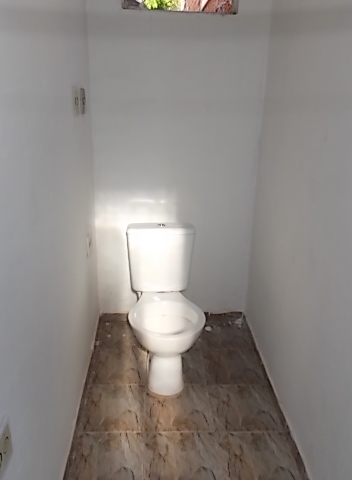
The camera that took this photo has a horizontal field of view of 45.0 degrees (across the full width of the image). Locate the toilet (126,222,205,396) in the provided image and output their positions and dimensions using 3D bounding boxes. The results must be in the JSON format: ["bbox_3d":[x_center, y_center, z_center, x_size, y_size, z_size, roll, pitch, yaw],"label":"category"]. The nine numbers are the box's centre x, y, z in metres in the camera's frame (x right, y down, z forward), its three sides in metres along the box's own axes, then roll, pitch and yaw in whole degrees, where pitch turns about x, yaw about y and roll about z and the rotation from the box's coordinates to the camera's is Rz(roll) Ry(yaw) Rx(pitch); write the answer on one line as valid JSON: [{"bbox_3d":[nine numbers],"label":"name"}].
[{"bbox_3d":[-0.059,0.345,2.142,0.375,0.750,0.575,0,19,-5],"label":"toilet"}]

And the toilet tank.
[{"bbox_3d":[-0.077,0.093,2.270,0.350,0.365,0.165,0,19,-5],"label":"toilet tank"}]

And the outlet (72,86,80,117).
[{"bbox_3d":[-0.435,-0.605,1.858,0.013,0.117,0.095,0,19,-3],"label":"outlet"}]

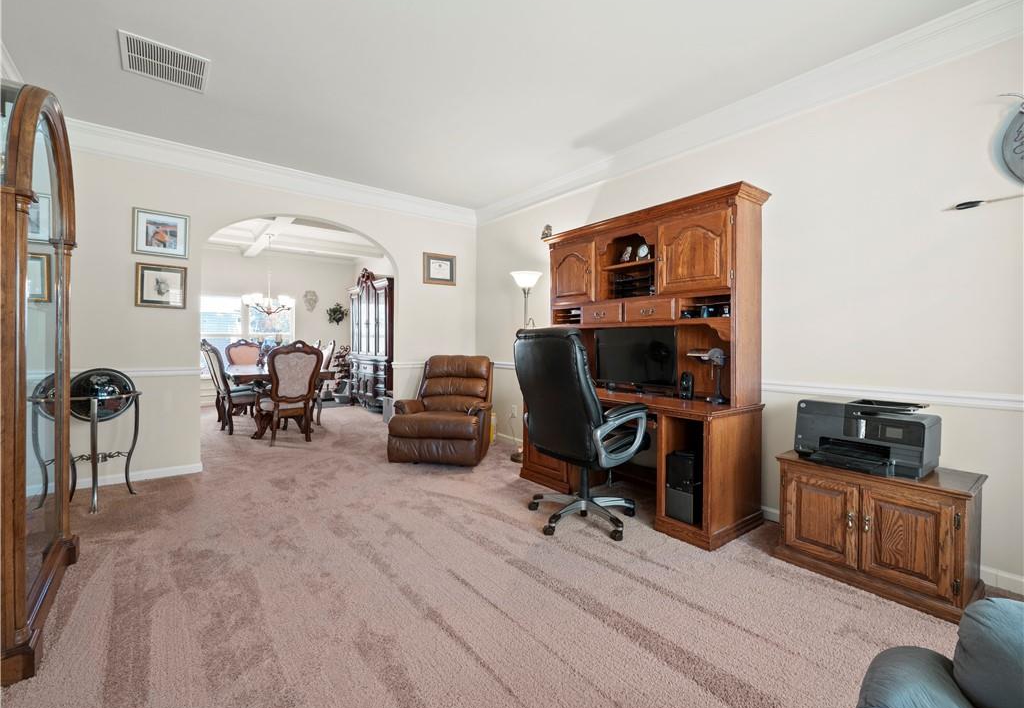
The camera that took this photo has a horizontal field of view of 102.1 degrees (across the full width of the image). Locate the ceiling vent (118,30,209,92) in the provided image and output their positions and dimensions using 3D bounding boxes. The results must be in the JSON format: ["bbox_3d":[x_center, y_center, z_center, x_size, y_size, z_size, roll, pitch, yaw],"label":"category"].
[{"bbox_3d":[-2.034,-1.697,2.437,0.390,0.016,0.400,0,1,-39],"label":"ceiling vent"}]

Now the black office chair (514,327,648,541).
[{"bbox_3d":[0.448,0.448,2.625,0.710,1.205,0.670,0,1,-38],"label":"black office chair"}]

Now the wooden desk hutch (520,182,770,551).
[{"bbox_3d":[0.813,0.011,3.069,0.750,2.080,1.680,0,1,-39],"label":"wooden desk hutch"}]

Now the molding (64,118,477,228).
[{"bbox_3d":[-1.853,-1.629,4.012,3.580,0.185,0.110,0,1,-36],"label":"molding"}]

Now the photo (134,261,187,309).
[{"bbox_3d":[-2.848,-0.550,3.369,0.320,0.345,0.025,0,1,-36],"label":"photo"}]

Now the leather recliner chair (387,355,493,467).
[{"bbox_3d":[-0.680,0.517,4.246,0.870,1.010,0.900,1,1,8],"label":"leather recliner chair"}]

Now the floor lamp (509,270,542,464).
[{"bbox_3d":[0.147,0.118,4.054,0.335,1.830,0.335,1,1,0],"label":"floor lamp"}]

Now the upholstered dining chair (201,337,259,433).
[{"bbox_3d":[-3.474,0.408,5.231,0.560,1.150,0.680,1,1,45],"label":"upholstered dining chair"}]

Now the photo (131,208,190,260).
[{"bbox_3d":[-2.845,-0.974,3.363,0.353,0.360,0.025,0,1,-36],"label":"photo"}]

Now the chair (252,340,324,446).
[{"bbox_3d":[-2.514,0.423,4.699,0.660,1.150,0.630,1,1,45],"label":"chair"}]

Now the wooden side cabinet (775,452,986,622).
[{"bbox_3d":[1.789,0.818,2.061,0.490,0.510,0.720,0,1,-37],"label":"wooden side cabinet"}]

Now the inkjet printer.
[{"bbox_3d":[1.817,0.411,2.129,0.410,0.310,0.490,0,1,-37],"label":"inkjet printer"}]

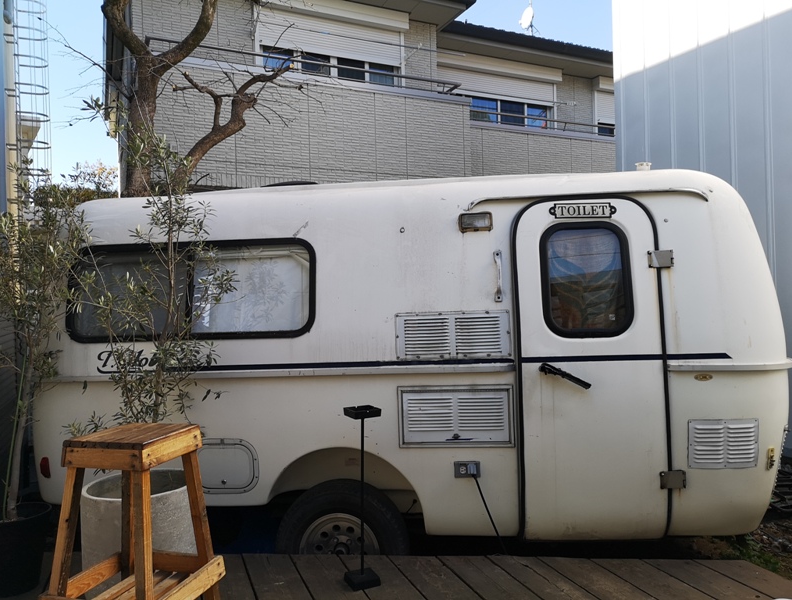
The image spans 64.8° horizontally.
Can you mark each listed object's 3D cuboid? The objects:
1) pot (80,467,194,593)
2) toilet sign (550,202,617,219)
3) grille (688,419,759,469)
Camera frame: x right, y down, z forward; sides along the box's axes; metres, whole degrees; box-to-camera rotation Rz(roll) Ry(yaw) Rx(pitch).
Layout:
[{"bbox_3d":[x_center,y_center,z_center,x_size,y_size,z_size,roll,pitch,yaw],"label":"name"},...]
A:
[{"bbox_3d":[-1.032,0.951,2.531,0.439,0.408,0.439,-1,0,0],"label":"pot"},{"bbox_3d":[0.862,-0.411,2.877,0.297,0.067,0.015,-1,-6,6],"label":"toilet sign"},{"bbox_3d":[1.437,0.631,2.739,0.294,0.211,0.025,-1,-1,6],"label":"grille"}]

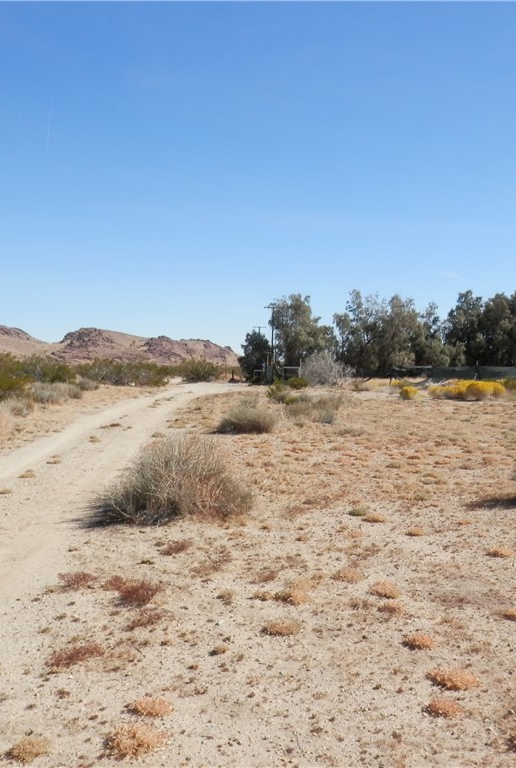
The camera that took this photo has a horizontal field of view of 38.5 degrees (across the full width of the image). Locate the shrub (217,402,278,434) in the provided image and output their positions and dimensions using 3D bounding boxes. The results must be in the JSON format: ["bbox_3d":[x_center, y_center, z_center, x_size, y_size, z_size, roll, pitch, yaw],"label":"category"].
[{"bbox_3d":[-0.304,0.884,19.548,1.586,0.790,1.348,0,1,0],"label":"shrub"}]

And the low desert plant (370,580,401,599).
[{"bbox_3d":[0.897,1.440,5.244,0.225,0.105,0.191,0,1,0],"label":"low desert plant"}]

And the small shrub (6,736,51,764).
[{"bbox_3d":[-0.960,1.512,3.080,0.178,0.063,0.139,0,1,0],"label":"small shrub"}]

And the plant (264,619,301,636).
[{"bbox_3d":[0.143,1.466,4.505,0.232,0.074,0.197,0,1,0],"label":"plant"}]

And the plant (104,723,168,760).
[{"bbox_3d":[-0.517,1.501,3.147,0.270,0.083,0.211,0,1,0],"label":"plant"}]

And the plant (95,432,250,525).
[{"bbox_3d":[-0.981,1.018,8.552,1.834,0.853,1.651,0,1,0],"label":"plant"}]

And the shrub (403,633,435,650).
[{"bbox_3d":[0.937,1.485,4.293,0.172,0.073,0.134,0,1,0],"label":"shrub"}]

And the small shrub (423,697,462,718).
[{"bbox_3d":[0.870,1.507,3.468,0.175,0.061,0.136,0,1,0],"label":"small shrub"}]

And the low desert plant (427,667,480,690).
[{"bbox_3d":[0.990,1.480,3.766,0.258,0.068,0.220,0,1,0],"label":"low desert plant"}]

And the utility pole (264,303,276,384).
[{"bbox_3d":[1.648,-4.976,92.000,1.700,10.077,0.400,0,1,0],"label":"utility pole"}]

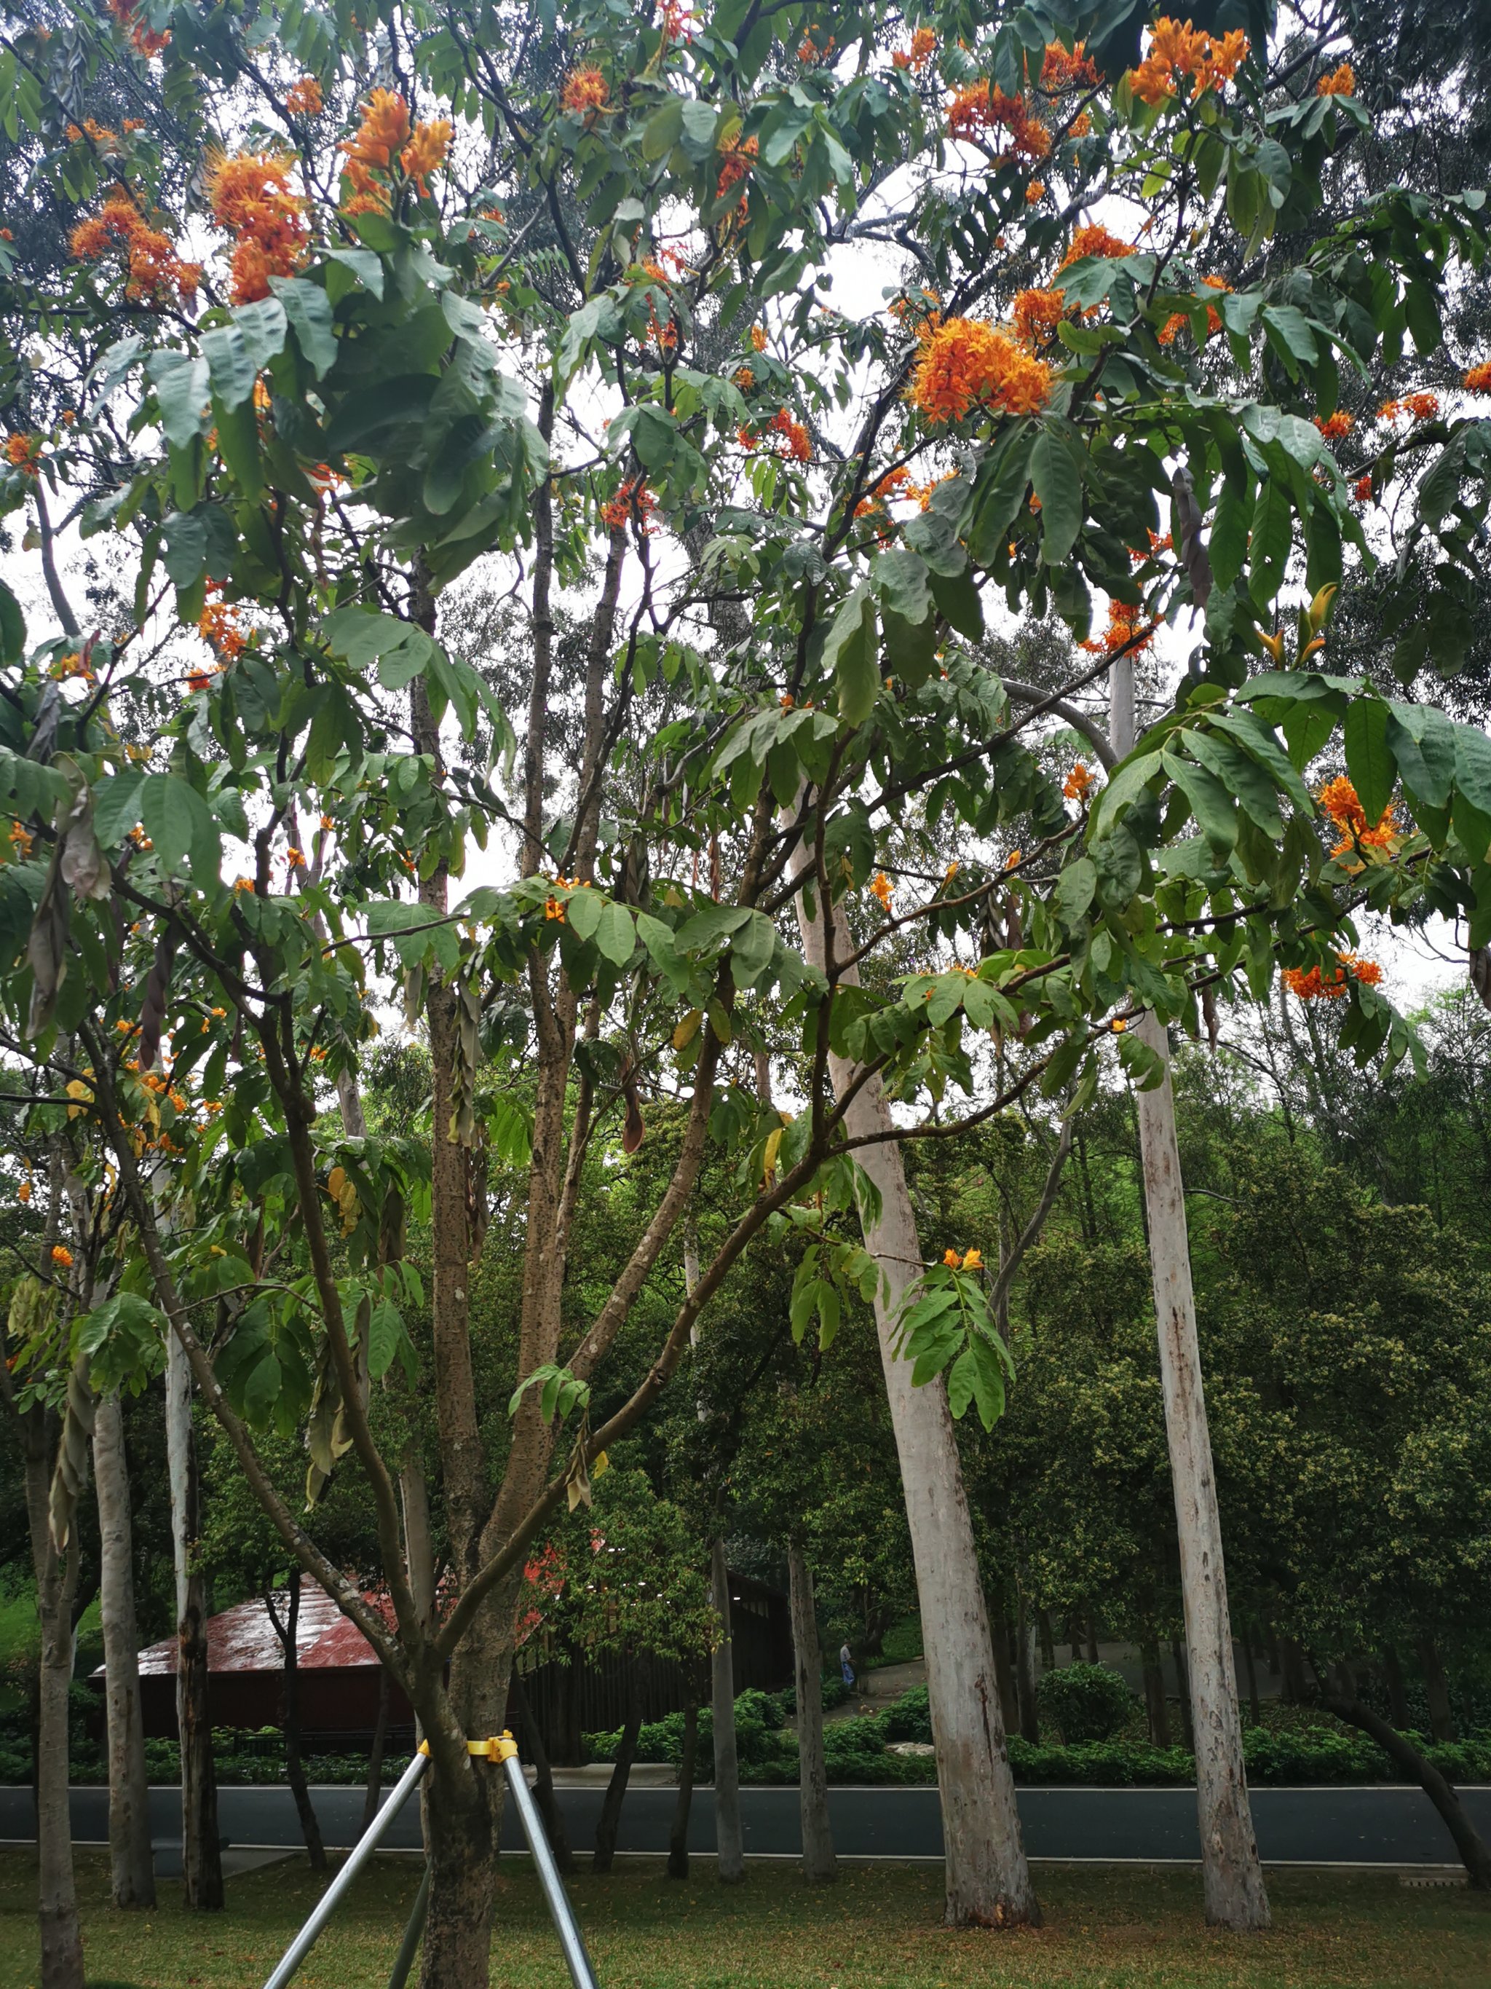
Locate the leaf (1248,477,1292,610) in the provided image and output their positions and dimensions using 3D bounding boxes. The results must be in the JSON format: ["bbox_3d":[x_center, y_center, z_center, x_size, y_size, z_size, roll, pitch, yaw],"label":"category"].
[{"bbox_3d":[0.930,-0.800,2.750,0.075,0.265,0.050,-11,-21,21],"label":"leaf"}]

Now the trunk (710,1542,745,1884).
[{"bbox_3d":[-0.250,9.208,19.963,0.420,4.020,0.400,-3,-19,-2],"label":"trunk"}]

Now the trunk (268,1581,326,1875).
[{"bbox_3d":[-6.010,9.759,20.797,0.750,3.620,0.500,2,-20,-15],"label":"trunk"}]

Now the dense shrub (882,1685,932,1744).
[{"bbox_3d":[3.486,14.624,31.500,1.500,1.100,1.300,-5,-19,4],"label":"dense shrub"}]

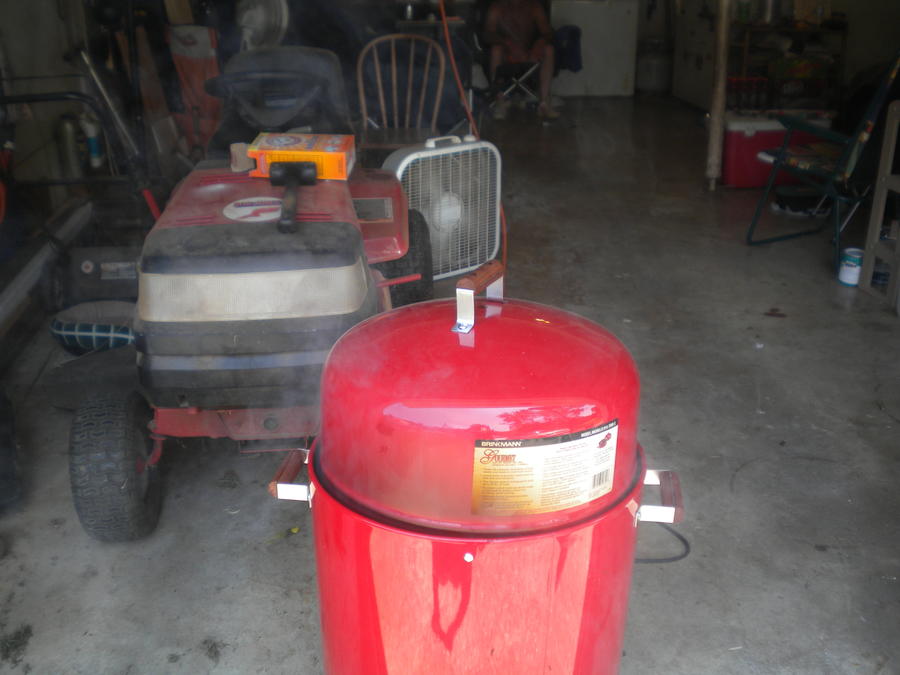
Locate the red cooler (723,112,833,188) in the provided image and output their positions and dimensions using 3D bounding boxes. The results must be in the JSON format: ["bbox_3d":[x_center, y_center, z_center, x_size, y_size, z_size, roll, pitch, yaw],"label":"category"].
[{"bbox_3d":[1.871,-1.095,5.273,0.580,0.380,0.360,1,22,5],"label":"red cooler"}]

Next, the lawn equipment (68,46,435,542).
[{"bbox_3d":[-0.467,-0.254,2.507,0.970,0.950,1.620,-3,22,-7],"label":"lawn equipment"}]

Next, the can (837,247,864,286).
[{"bbox_3d":[1.610,-0.277,3.607,0.109,0.124,0.109,9,24,23],"label":"can"}]

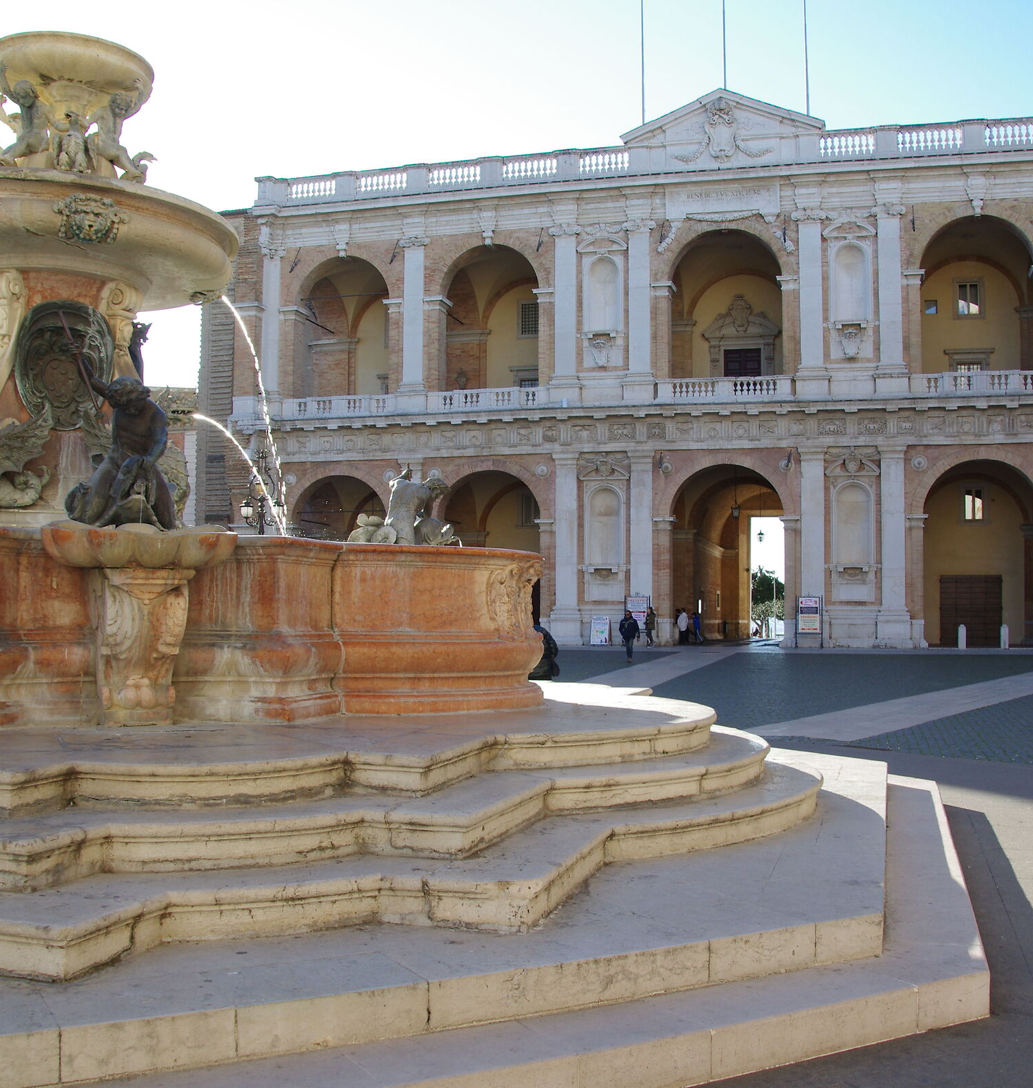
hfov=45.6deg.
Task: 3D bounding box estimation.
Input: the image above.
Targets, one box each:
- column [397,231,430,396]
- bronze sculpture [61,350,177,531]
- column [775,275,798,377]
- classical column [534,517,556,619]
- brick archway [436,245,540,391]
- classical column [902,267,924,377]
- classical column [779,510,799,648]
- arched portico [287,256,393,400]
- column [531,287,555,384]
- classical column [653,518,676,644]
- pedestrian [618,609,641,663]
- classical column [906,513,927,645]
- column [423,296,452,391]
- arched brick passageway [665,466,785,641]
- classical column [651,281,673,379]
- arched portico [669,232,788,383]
[{"bbox_3d":[-4.627,-10.232,55.487,1.193,7.318,0.750,0,-3,14],"label":"column"},{"bbox_3d":[-2.962,-0.792,9.200,0.780,1.260,0.720,2,-3,-22],"label":"bronze sculpture"},{"bbox_3d":[11.371,-9.195,51.753,0.903,4.131,0.850,0,-3,14],"label":"column"},{"bbox_3d":[1.310,1.032,51.394,0.871,4.202,0.950,0,-3,14],"label":"classical column"},{"bbox_3d":[-1.146,-10.242,57.675,4.944,7.519,1.184,0,-3,15],"label":"brick archway"},{"bbox_3d":[16.287,-9.135,50.524,0.754,4.139,0.850,0,-3,14],"label":"classical column"},{"bbox_3d":[11.353,1.577,51.187,0.780,5.713,0.850,0,-3,14],"label":"classical column"},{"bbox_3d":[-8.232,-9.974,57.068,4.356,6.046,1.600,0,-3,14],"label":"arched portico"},{"bbox_3d":[1.272,-9.150,55.589,1.061,4.831,1.100,-1,-3,13],"label":"column"},{"bbox_3d":[6.323,1.509,52.445,0.876,5.421,0.850,0,-3,14],"label":"classical column"},{"bbox_3d":[3.605,2.942,39.243,0.620,1.690,0.420,0,-3,6],"label":"pedestrian"},{"bbox_3d":[16.665,1.489,51.287,0.861,5.553,1.100,-1,-3,13],"label":"classical column"},{"bbox_3d":[-3.723,-8.967,56.829,1.046,4.866,1.200,-1,-3,13],"label":"column"},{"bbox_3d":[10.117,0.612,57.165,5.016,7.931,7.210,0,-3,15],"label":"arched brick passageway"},{"bbox_3d":[6.497,-9.163,54.335,1.042,4.730,1.100,-1,-3,13],"label":"classical column"},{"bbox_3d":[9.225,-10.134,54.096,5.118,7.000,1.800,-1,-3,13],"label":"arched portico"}]

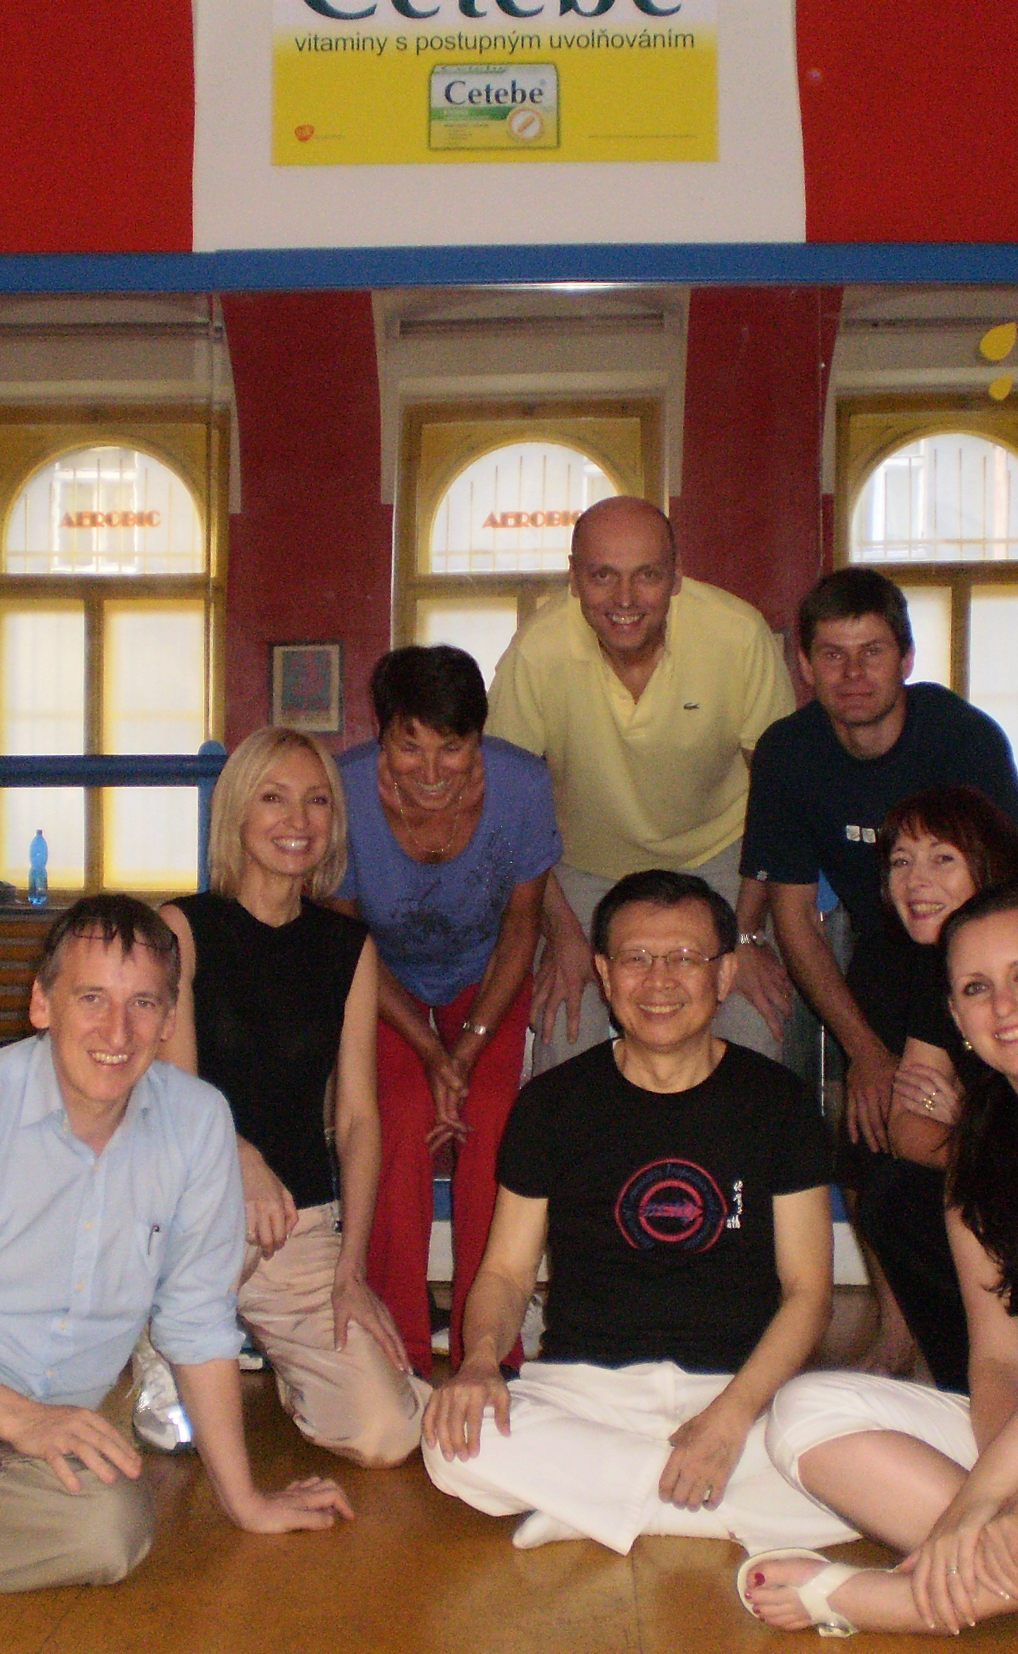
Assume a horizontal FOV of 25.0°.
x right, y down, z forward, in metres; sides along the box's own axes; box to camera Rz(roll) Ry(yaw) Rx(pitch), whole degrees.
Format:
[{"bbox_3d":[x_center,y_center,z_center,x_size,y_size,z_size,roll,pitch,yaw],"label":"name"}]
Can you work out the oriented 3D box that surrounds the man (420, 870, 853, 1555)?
[{"bbox_3d":[0.215,0.466,3.050,0.660,0.830,0.600,0,-2,2],"label":"man"}]

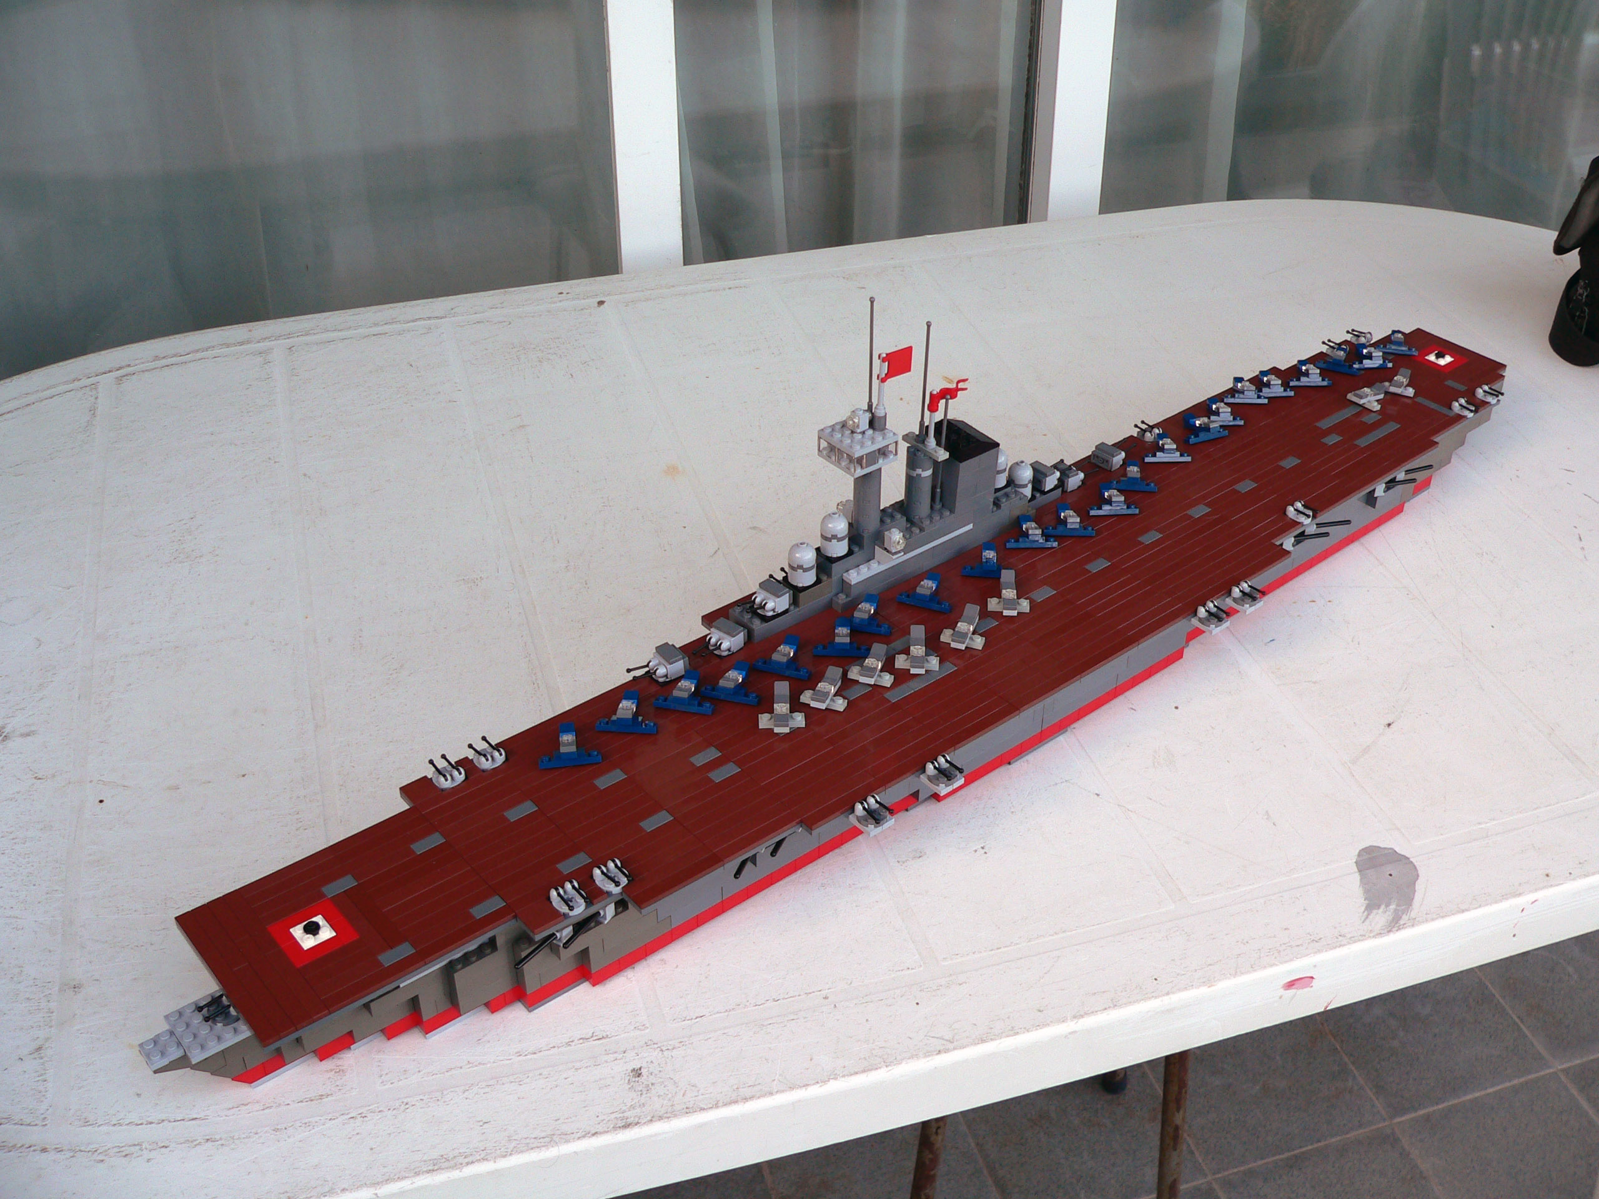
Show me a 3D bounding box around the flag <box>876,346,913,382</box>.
[{"bbox_3d":[0.052,-0.128,0.906,0.023,0.016,0.005,-23,41,-30],"label":"flag"}]

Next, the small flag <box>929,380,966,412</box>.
[{"bbox_3d":[0.083,-0.114,0.923,0.032,0.010,0.007,-26,43,-32],"label":"small flag"}]

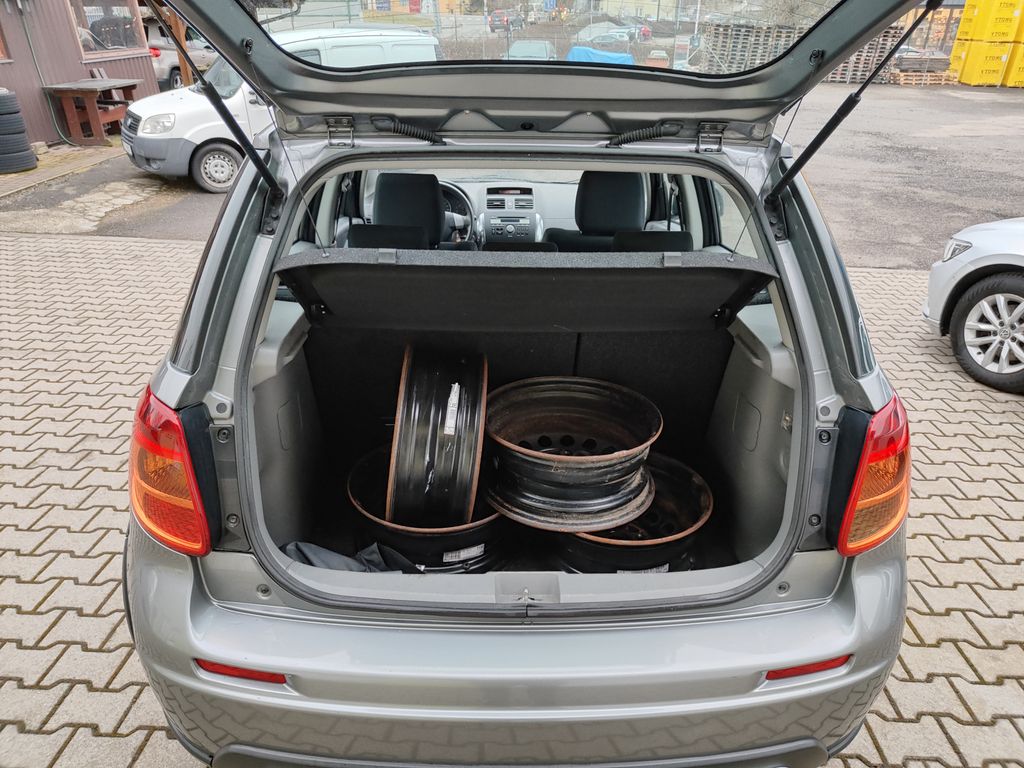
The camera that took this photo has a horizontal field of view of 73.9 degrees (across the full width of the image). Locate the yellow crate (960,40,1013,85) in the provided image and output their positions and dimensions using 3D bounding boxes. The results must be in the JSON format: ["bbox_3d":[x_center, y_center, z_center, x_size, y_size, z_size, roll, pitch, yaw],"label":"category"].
[{"bbox_3d":[17.806,-12.004,25.515,1.050,1.470,1.100,5,27,10],"label":"yellow crate"}]

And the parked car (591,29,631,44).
[{"bbox_3d":[7.962,-27.848,55.000,4.300,1.480,1.760,-19,32,-32],"label":"parked car"}]

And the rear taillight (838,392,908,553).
[{"bbox_3d":[0.756,0.178,1.428,0.170,0.300,0.200,-1,27,-1],"label":"rear taillight"}]

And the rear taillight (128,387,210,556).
[{"bbox_3d":[-0.719,0.185,1.428,0.170,0.300,0.200,-1,27,-1],"label":"rear taillight"}]

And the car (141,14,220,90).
[{"bbox_3d":[-9.250,-8.620,18.000,1.800,1.680,4.400,0,27,0],"label":"car"}]

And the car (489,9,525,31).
[{"bbox_3d":[-0.485,-32.037,60.000,1.820,1.700,4.400,8,28,15],"label":"car"}]

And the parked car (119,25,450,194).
[{"bbox_3d":[-3.170,-3.930,9.620,4.220,1.840,1.720,-18,32,-31],"label":"parked car"}]

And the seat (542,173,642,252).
[{"bbox_3d":[0.372,-0.517,3.071,0.500,1.000,0.800,-1,27,-1],"label":"seat"}]

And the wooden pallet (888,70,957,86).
[{"bbox_3d":[15.656,-11.680,26.067,2.150,0.460,1.100,5,27,10],"label":"wooden pallet"}]

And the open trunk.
[{"bbox_3d":[0.020,0.051,1.541,1.080,0.660,0.760,-1,27,-1],"label":"open trunk"}]

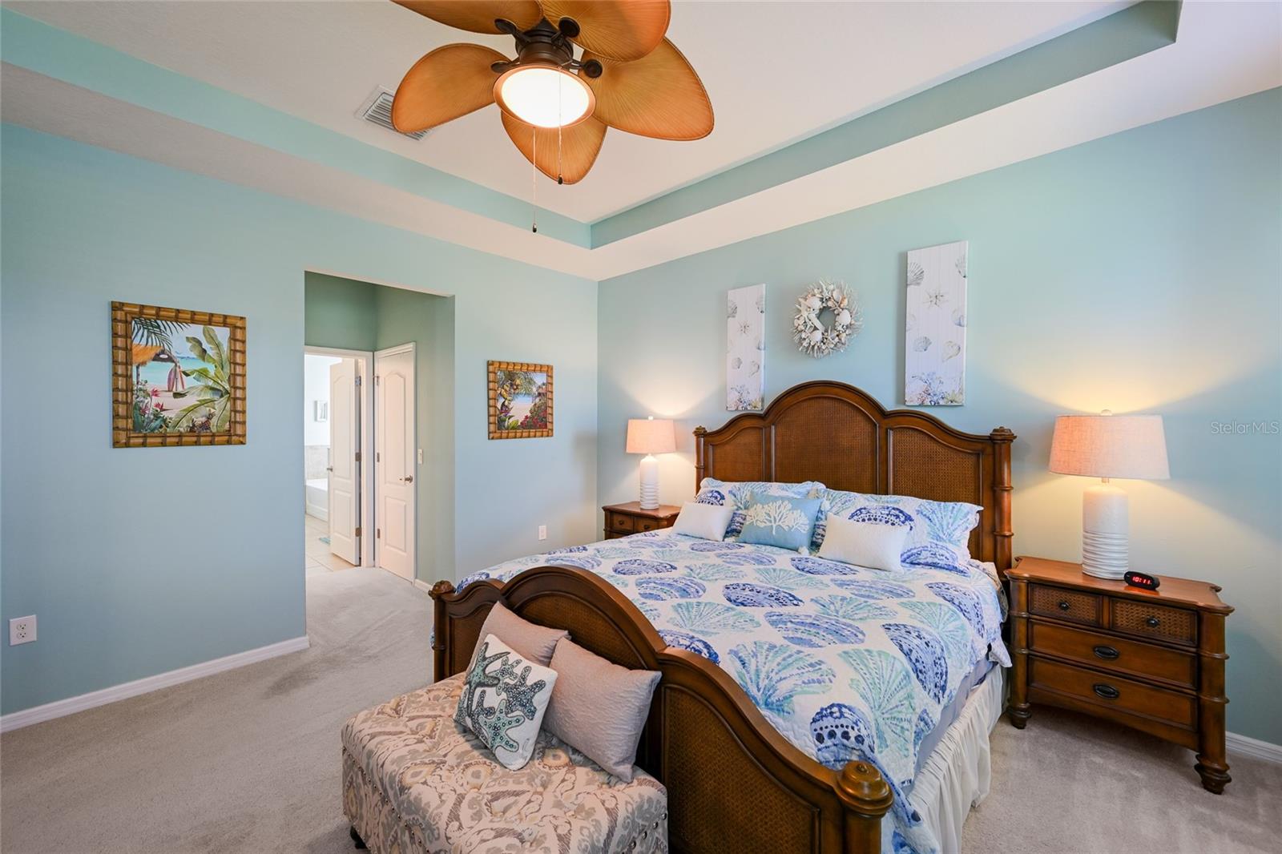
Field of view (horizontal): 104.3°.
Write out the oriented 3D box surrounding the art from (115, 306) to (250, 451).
[{"bbox_3d":[-2.479,-0.263,2.704,0.030,0.730,0.525,1,1,43],"label":"art"}]

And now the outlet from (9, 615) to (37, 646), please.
[{"bbox_3d":[-2.820,0.929,2.276,0.012,0.116,0.073,1,1,43],"label":"outlet"}]

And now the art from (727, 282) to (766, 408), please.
[{"bbox_3d":[0.785,-0.581,3.747,0.303,0.914,0.032,1,1,43],"label":"art"}]

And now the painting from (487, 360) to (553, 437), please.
[{"bbox_3d":[-1.017,-0.224,4.261,0.030,0.635,0.640,1,1,43],"label":"painting"}]

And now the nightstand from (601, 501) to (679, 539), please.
[{"bbox_3d":[0.100,1.012,4.004,0.690,0.715,0.420,1,1,43],"label":"nightstand"}]

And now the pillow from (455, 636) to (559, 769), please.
[{"bbox_3d":[-0.432,0.852,1.602,0.375,0.320,0.120,0,-28,40],"label":"pillow"}]

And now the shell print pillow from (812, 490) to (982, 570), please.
[{"bbox_3d":[1.385,0.542,2.830,0.880,0.400,0.170,1,-31,43],"label":"shell print pillow"}]

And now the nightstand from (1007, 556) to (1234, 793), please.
[{"bbox_3d":[2.066,1.026,2.215,0.700,0.715,0.430,1,1,43],"label":"nightstand"}]

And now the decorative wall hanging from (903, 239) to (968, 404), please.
[{"bbox_3d":[1.710,-0.579,2.886,0.305,0.920,0.035,1,1,43],"label":"decorative wall hanging"}]

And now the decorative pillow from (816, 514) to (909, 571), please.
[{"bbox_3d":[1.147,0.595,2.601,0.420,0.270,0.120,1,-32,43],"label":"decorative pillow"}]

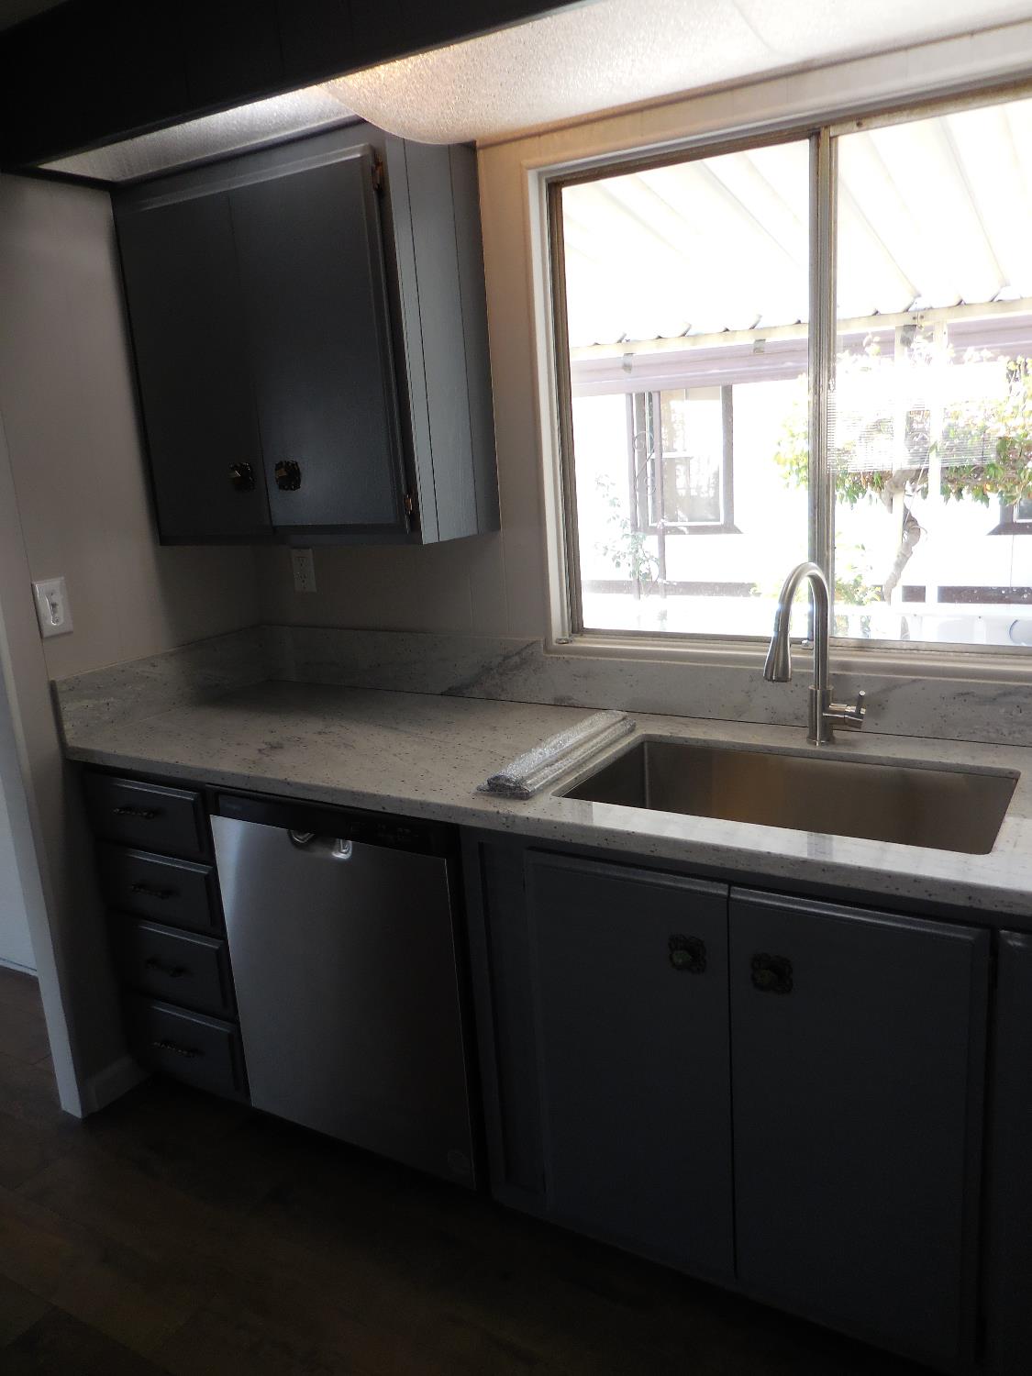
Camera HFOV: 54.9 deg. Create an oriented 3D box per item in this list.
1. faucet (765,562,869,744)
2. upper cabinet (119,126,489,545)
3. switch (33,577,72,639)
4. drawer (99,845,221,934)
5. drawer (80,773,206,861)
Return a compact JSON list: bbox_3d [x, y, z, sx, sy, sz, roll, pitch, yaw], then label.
[{"bbox_3d":[0.548,-0.051,1.786,0.132,0.355,0.252,4,16,30],"label":"faucet"},{"bbox_3d":[-0.478,-0.736,2.244,0.782,0.793,0.326,4,16,30],"label":"upper cabinet"},{"bbox_3d":[-1.013,-0.174,2.179,0.013,0.119,0.074,4,16,30],"label":"switch"},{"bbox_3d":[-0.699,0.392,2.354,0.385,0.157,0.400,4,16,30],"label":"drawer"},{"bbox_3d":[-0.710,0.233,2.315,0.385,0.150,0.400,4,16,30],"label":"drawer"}]

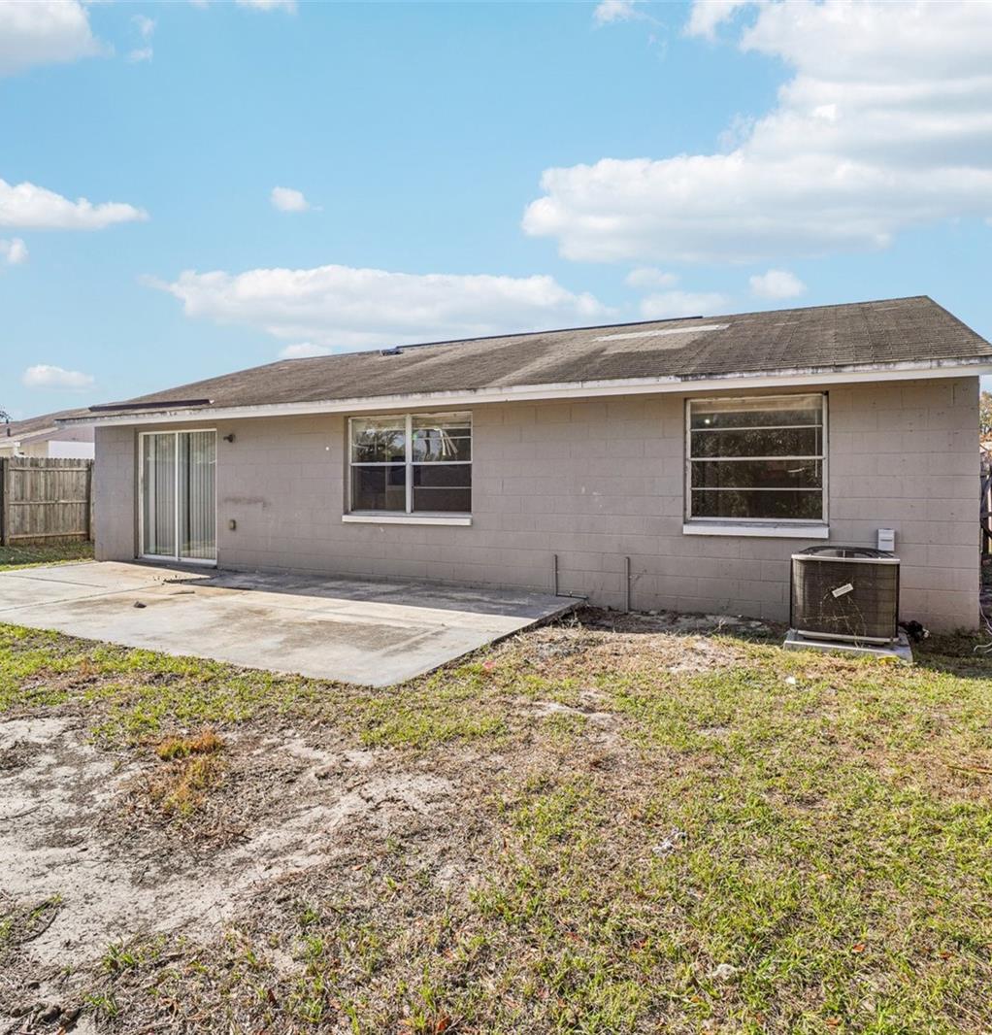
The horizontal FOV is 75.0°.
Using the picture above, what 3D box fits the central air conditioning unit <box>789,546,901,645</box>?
[{"bbox_3d":[2.870,0.575,5.380,0.750,0.670,0.750,1,3,25],"label":"central air conditioning unit"}]

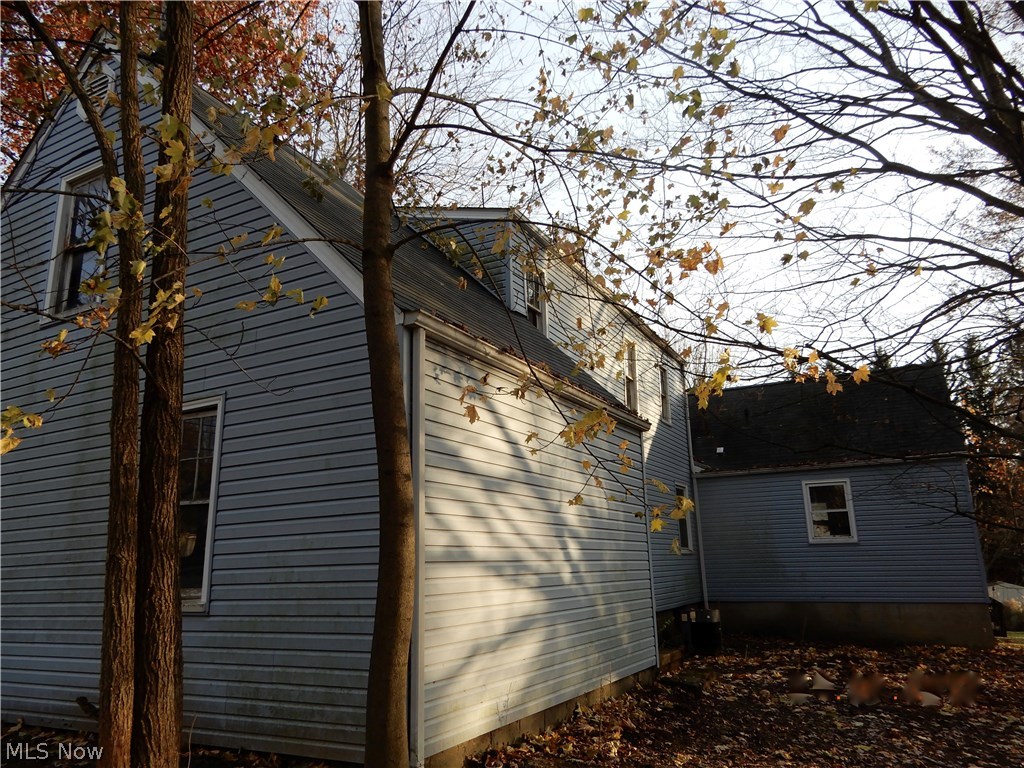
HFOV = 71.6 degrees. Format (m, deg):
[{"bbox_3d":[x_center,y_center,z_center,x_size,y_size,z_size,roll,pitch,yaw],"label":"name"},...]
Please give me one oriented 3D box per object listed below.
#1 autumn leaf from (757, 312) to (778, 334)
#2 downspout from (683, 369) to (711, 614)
[{"bbox_3d":[1.349,-0.320,3.750,0.110,0.110,0.045,-7,-16,20],"label":"autumn leaf"},{"bbox_3d":[4.301,2.297,16.556,0.070,5.720,0.080,-9,-17,27],"label":"downspout"}]

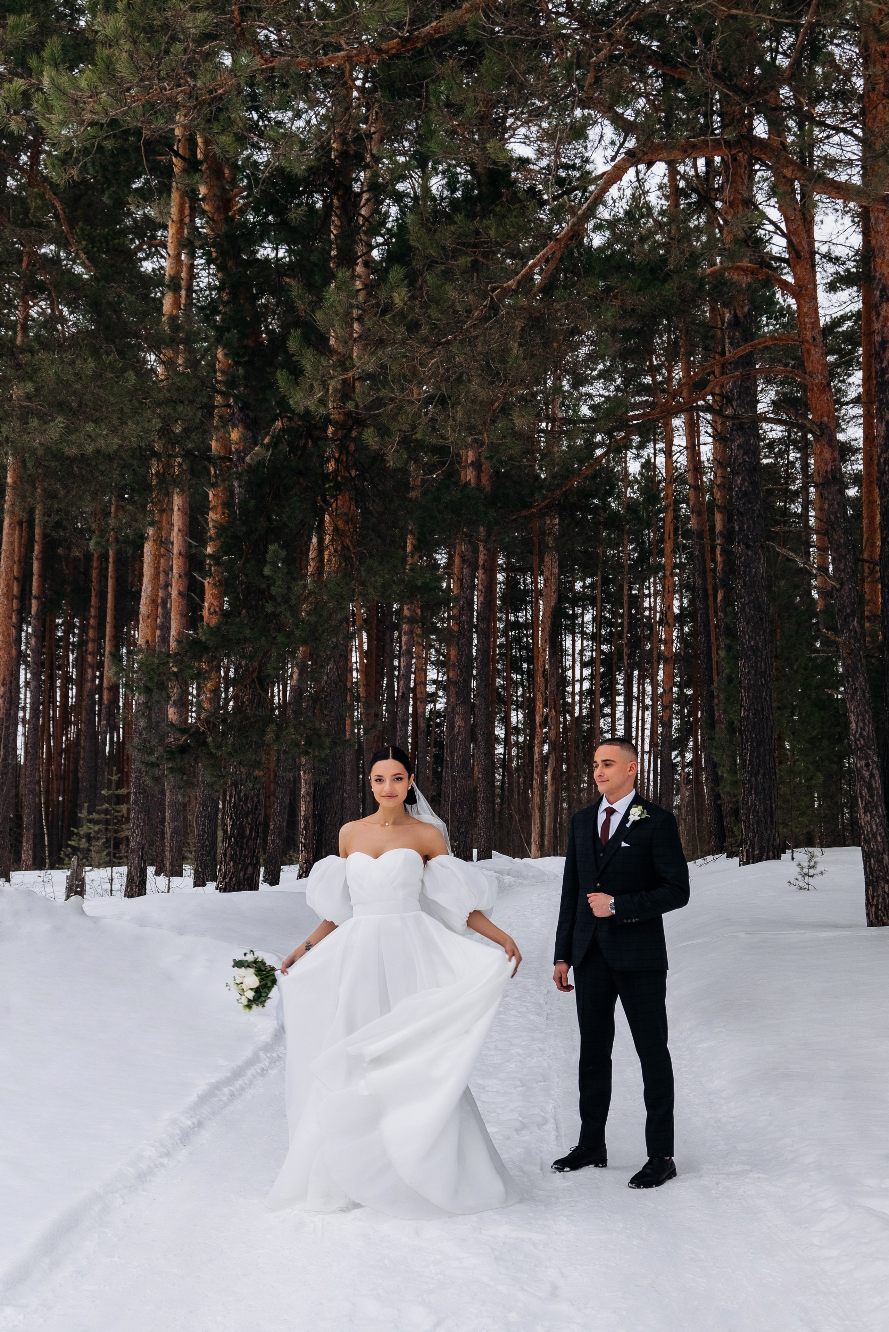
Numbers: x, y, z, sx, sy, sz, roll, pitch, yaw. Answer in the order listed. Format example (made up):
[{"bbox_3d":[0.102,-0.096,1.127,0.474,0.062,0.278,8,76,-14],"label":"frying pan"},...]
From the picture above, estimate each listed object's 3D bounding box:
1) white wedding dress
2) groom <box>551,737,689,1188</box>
[{"bbox_3d":[-0.193,1.355,4.944,0.920,1.311,0.720,-1,-8,8],"label":"white wedding dress"},{"bbox_3d":[0.729,1.204,5.388,0.570,1.818,0.440,-5,-9,36],"label":"groom"}]

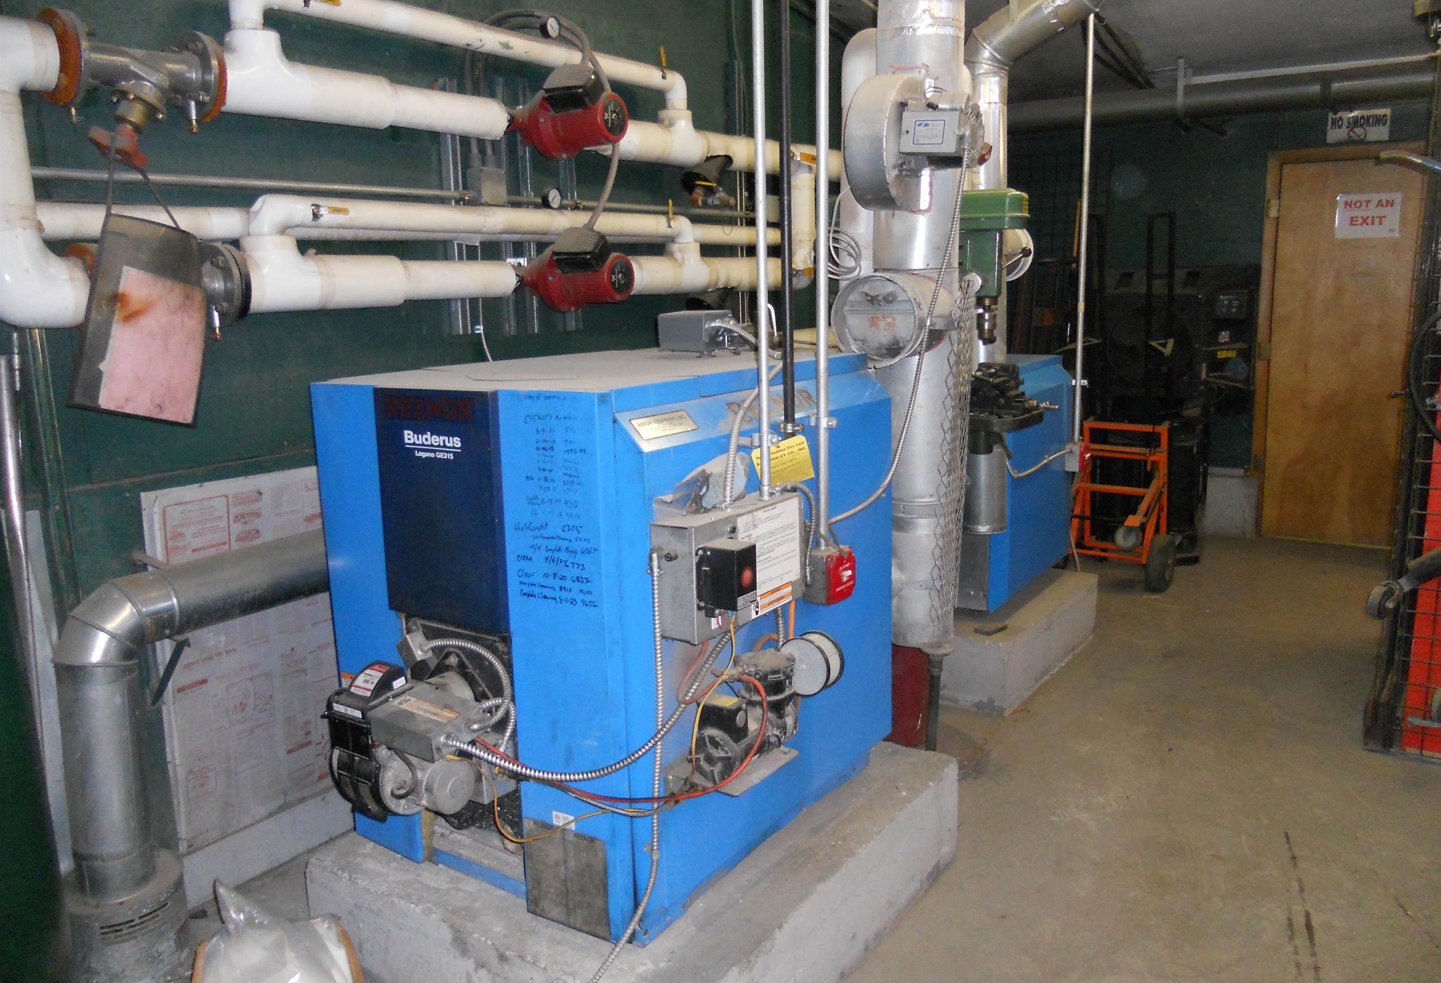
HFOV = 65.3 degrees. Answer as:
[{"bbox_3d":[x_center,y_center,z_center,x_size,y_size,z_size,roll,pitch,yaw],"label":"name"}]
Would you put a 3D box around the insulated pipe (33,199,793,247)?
[{"bbox_3d":[-0.580,-0.787,3.421,0.090,0.095,2.950,6,13,34],"label":"insulated pipe"}]

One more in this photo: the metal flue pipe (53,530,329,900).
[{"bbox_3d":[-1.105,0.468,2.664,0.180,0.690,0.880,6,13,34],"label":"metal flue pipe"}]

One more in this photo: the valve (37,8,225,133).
[{"bbox_3d":[-1.152,-0.824,2.268,0.225,0.255,0.350,6,13,34],"label":"valve"}]

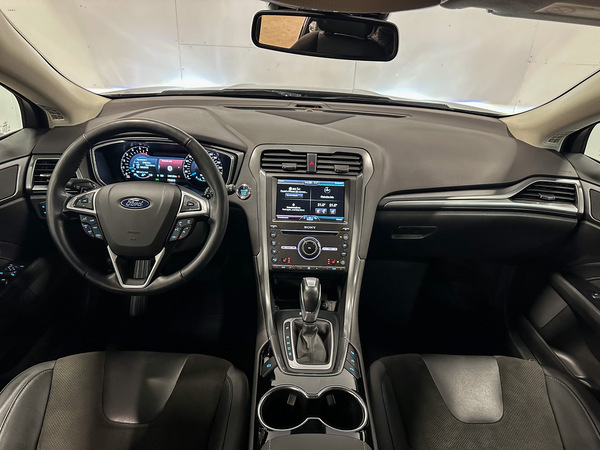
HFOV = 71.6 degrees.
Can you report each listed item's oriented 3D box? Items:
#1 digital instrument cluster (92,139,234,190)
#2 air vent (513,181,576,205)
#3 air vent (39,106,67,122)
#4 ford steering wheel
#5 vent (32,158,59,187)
[{"bbox_3d":[-0.353,-0.154,1.085,0.355,0.135,0.060,3,5,0],"label":"digital instrument cluster"},{"bbox_3d":[0.664,-0.087,1.130,0.172,0.067,0.040,2,5,-3],"label":"air vent"},{"bbox_3d":[-0.696,-0.312,1.170,0.075,0.048,0.030,-3,7,-12],"label":"air vent"},{"bbox_3d":[-0.347,-0.038,0.913,0.378,0.378,0.110,1,5,-3],"label":"ford steering wheel"},{"bbox_3d":[-0.645,-0.138,1.100,0.125,0.075,0.040,2,5,-3],"label":"vent"}]

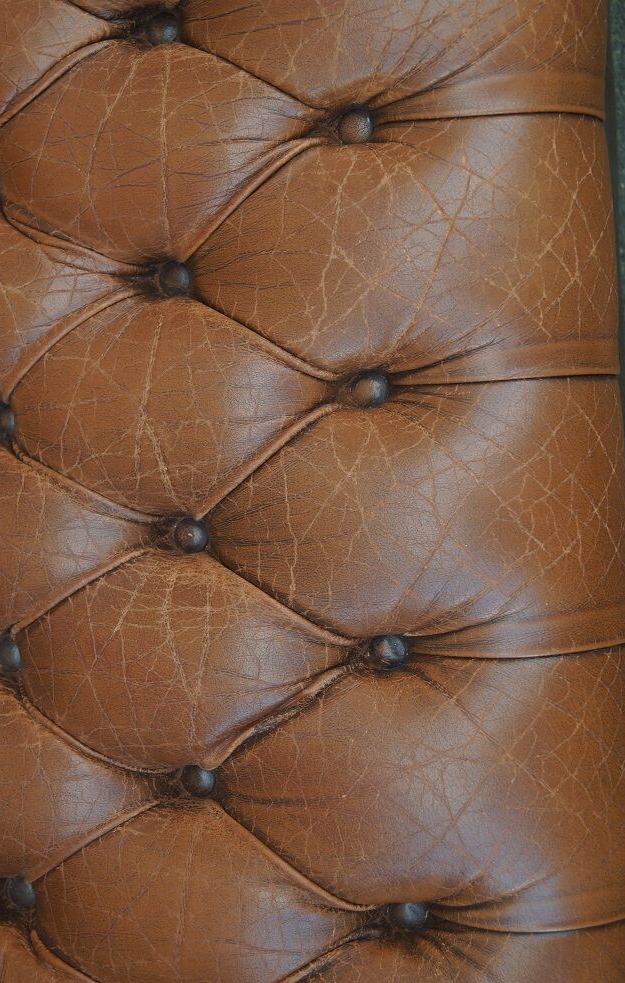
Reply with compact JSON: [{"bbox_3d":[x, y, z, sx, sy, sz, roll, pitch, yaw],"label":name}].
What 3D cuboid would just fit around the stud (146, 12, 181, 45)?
[{"bbox_3d":[-0.086,-0.267,0.947,0.009,0.020,0.020,0,90,-67],"label":"stud"}]

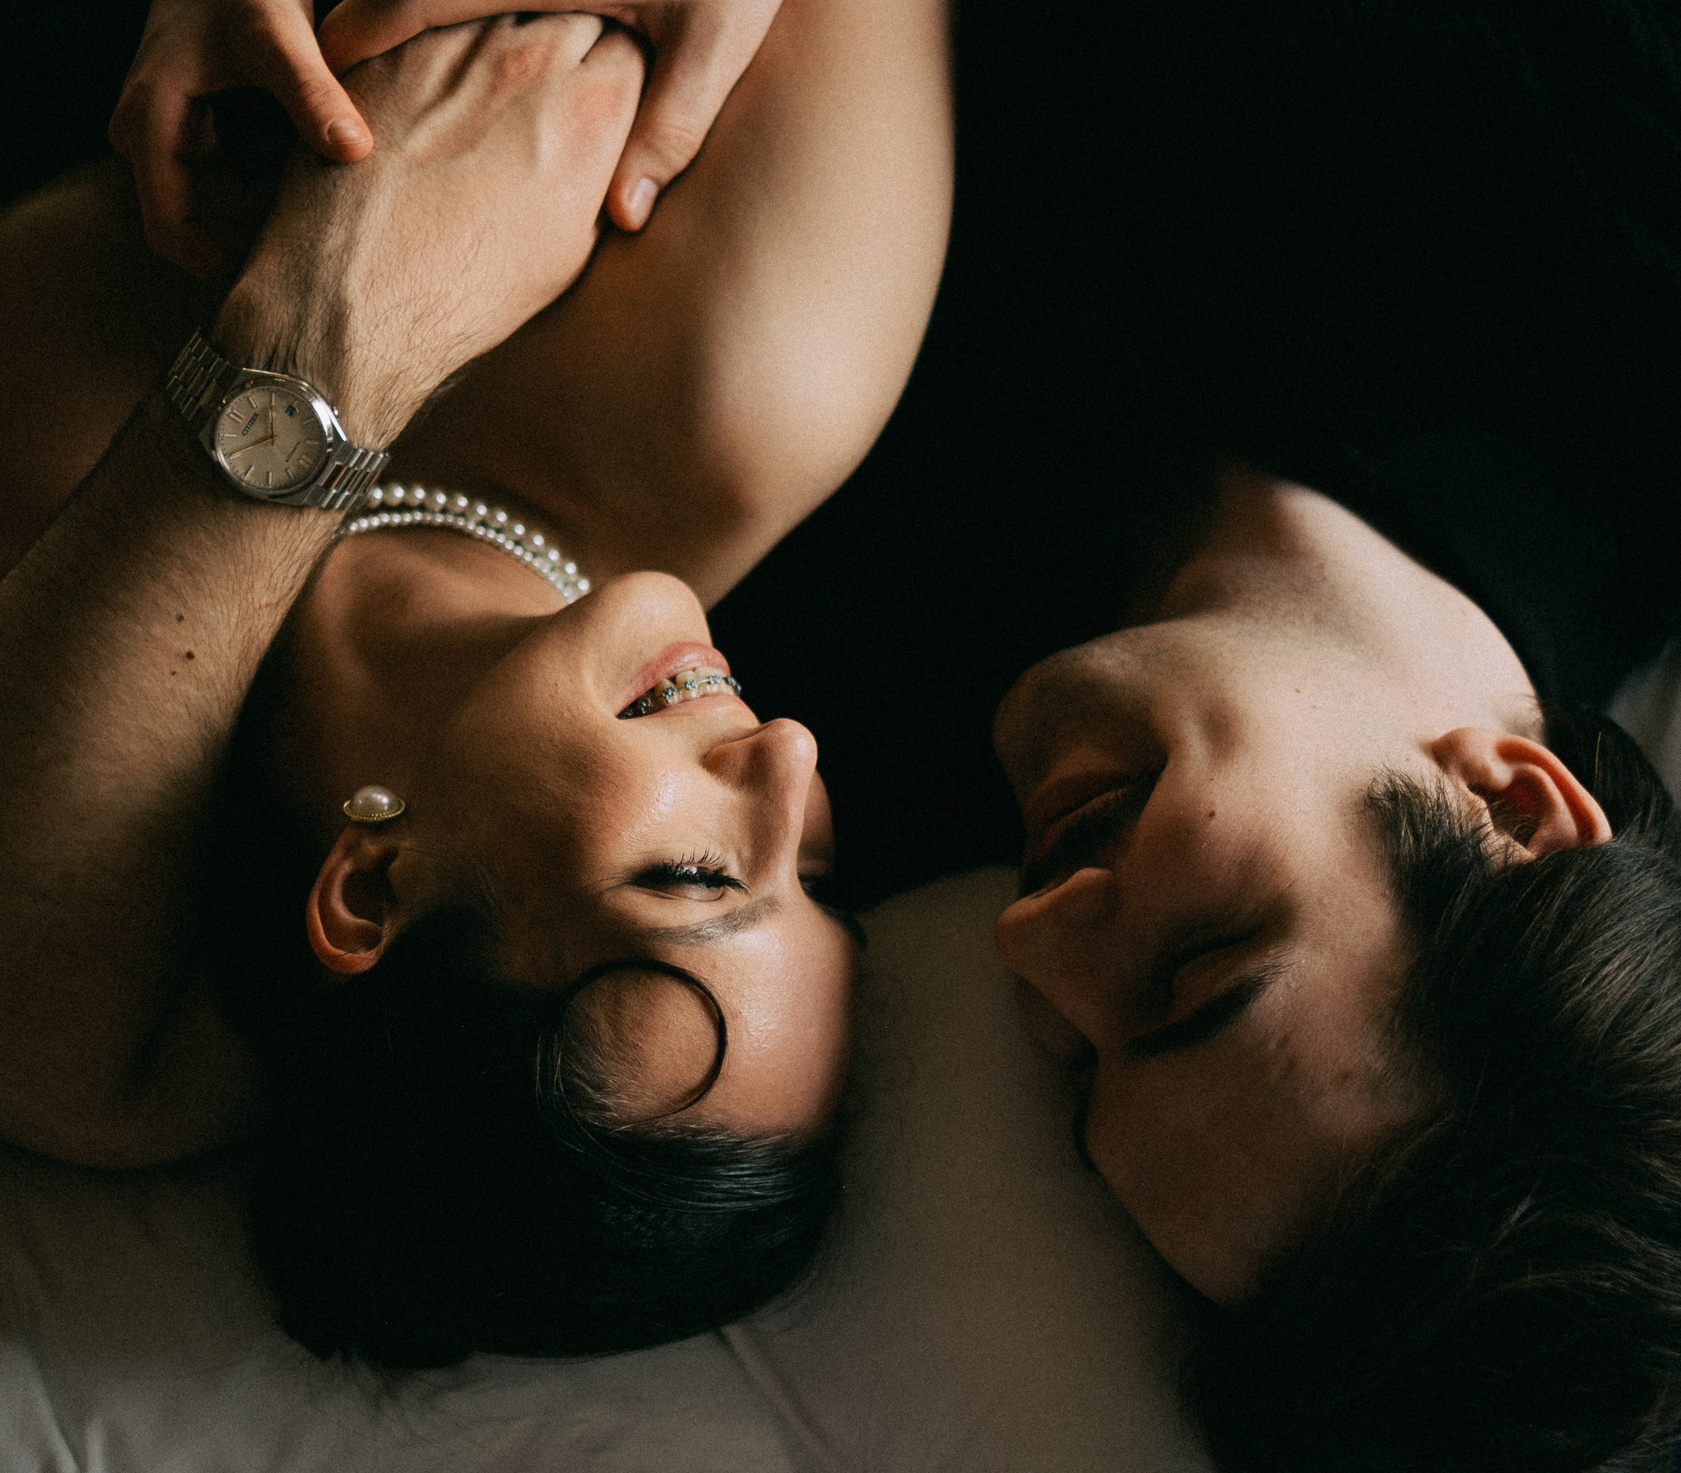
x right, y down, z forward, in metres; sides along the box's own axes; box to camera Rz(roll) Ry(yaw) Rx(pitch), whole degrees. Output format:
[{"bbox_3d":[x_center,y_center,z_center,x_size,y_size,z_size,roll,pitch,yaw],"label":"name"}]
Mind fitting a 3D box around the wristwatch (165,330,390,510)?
[{"bbox_3d":[-0.173,-0.099,1.010,0.069,0.056,0.042,33,110,-14],"label":"wristwatch"}]

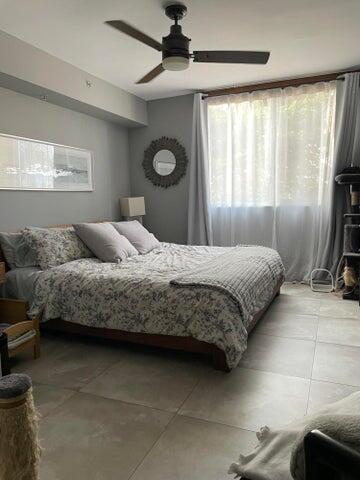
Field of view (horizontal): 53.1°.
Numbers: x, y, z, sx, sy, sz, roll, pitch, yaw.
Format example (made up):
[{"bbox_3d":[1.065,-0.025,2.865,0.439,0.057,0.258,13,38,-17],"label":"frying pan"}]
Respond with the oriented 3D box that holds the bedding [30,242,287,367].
[{"bbox_3d":[0.020,0.374,3.351,1.660,0.500,2.100,2,7,23],"label":"bedding"}]

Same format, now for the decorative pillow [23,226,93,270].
[{"bbox_3d":[-1.021,0.035,3.095,0.180,0.430,0.660,-36,-8,23],"label":"decorative pillow"}]

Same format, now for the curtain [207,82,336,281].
[{"bbox_3d":[1.083,-0.646,4.512,1.560,2.350,0.120,2,7,23],"label":"curtain"}]

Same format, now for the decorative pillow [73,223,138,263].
[{"bbox_3d":[-0.682,0.002,3.330,0.170,0.460,0.480,-47,-12,21],"label":"decorative pillow"}]

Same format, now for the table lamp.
[{"bbox_3d":[-0.633,-0.335,4.995,0.260,0.500,0.260,-6,9,-39],"label":"table lamp"}]

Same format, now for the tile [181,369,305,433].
[{"bbox_3d":[0.378,0.851,1.968,0.602,0.015,0.602,2,7,23],"label":"tile"}]

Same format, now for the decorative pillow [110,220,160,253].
[{"bbox_3d":[-0.446,-0.048,3.759,0.170,0.460,0.480,-47,-12,21],"label":"decorative pillow"}]

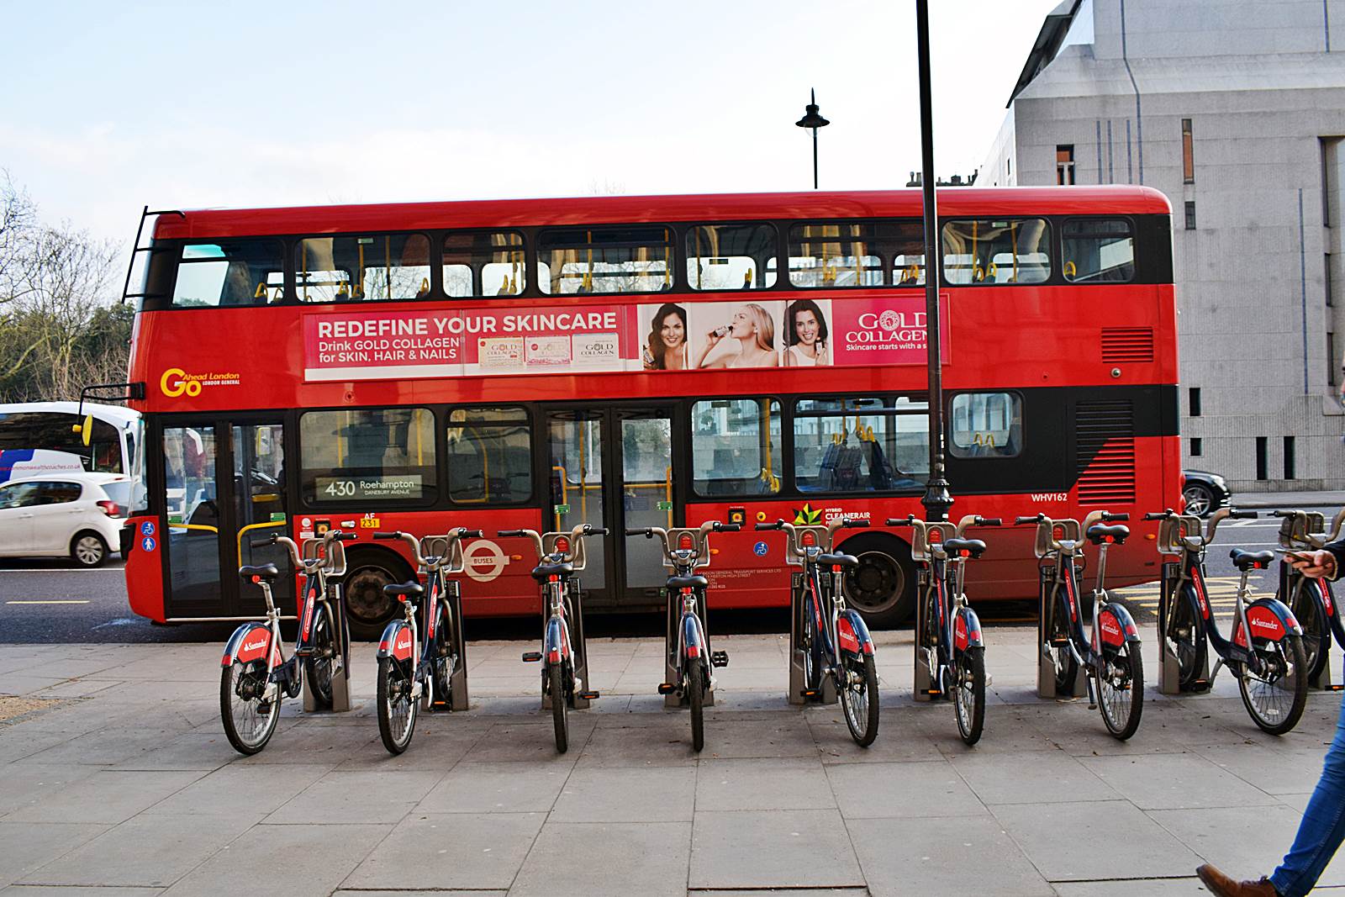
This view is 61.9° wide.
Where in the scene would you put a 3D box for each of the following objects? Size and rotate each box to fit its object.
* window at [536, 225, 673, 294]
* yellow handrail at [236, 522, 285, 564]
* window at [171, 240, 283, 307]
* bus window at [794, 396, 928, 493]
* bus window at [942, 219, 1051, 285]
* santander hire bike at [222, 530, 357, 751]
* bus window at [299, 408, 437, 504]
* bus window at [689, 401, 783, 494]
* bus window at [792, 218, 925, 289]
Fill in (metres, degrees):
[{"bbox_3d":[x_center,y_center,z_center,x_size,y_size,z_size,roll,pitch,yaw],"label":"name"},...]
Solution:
[{"bbox_3d":[-0.662,-1.841,10.950,1.318,0.642,0.060,-2,-1,0],"label":"window"},{"bbox_3d":[-4.040,0.950,11.020,0.486,0.485,0.070,-2,-1,0],"label":"yellow handrail"},{"bbox_3d":[-4.268,-1.679,10.791,1.062,0.615,0.060,-2,1,-1],"label":"window"},{"bbox_3d":[1.874,-0.041,10.950,1.351,0.918,0.060,-2,-1,0],"label":"bus window"},{"bbox_3d":[3.167,-1.918,10.950,1.051,0.618,0.060,-2,-1,0],"label":"bus window"},{"bbox_3d":[-2.154,1.050,6.388,0.660,1.120,1.760,-2,-1,6],"label":"santander hire bike"},{"bbox_3d":[-2.935,0.071,10.813,1.313,0.884,0.060,-2,1,-1],"label":"bus window"},{"bbox_3d":[0.616,-0.005,10.858,0.869,0.931,0.060,-2,1,-1],"label":"bus window"},{"bbox_3d":[1.798,-1.879,10.867,1.354,0.621,0.060,-2,1,-1],"label":"bus window"}]

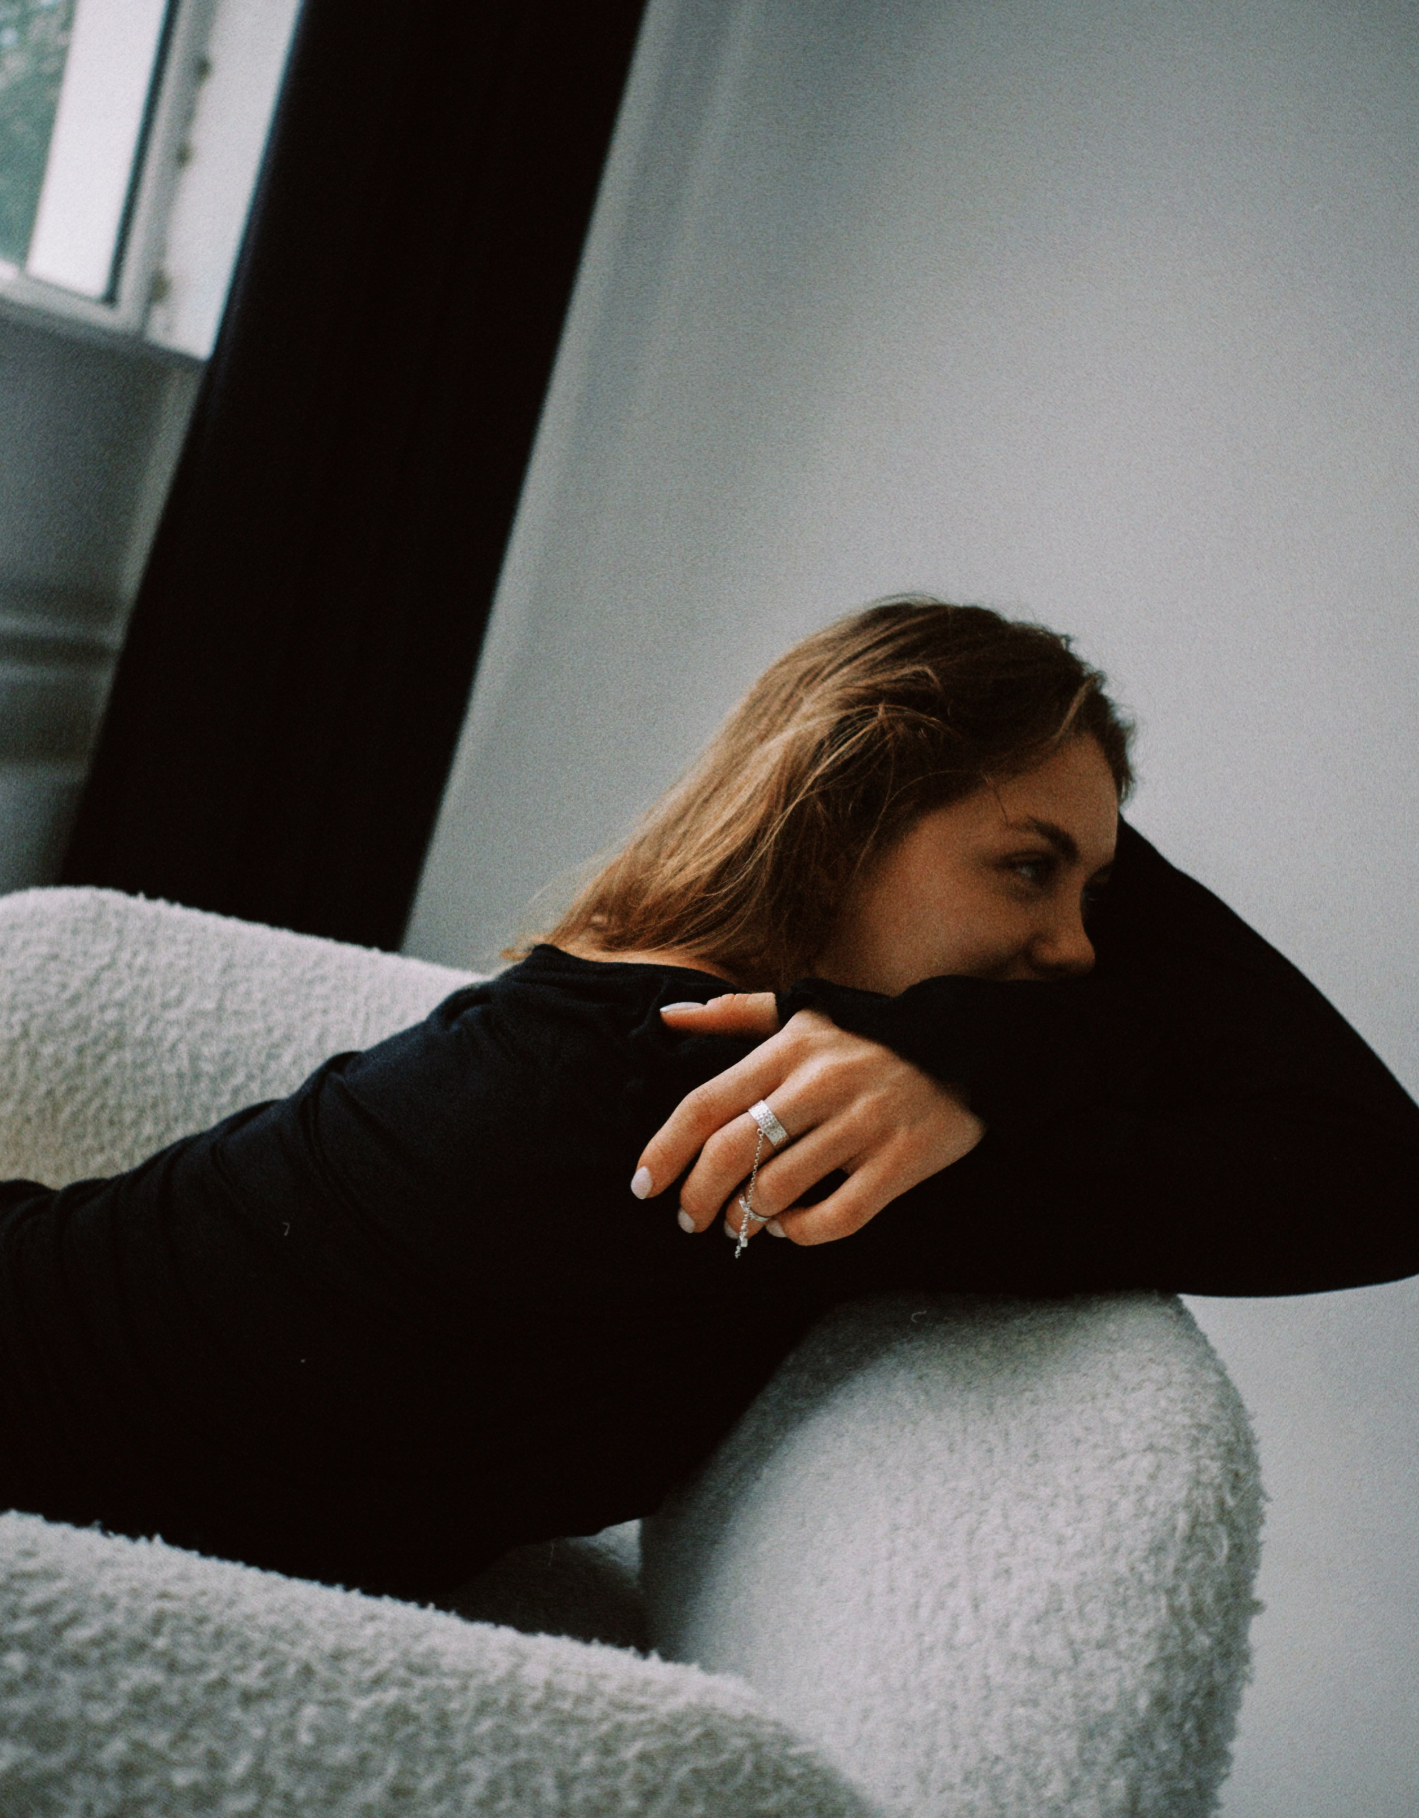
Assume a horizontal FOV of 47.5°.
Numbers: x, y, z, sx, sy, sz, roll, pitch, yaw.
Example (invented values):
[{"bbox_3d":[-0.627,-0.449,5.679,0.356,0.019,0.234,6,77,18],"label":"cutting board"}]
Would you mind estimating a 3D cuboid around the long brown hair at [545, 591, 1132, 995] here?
[{"bbox_3d":[0.073,-0.054,0.850,0.260,0.245,0.190,23,8,28],"label":"long brown hair"}]

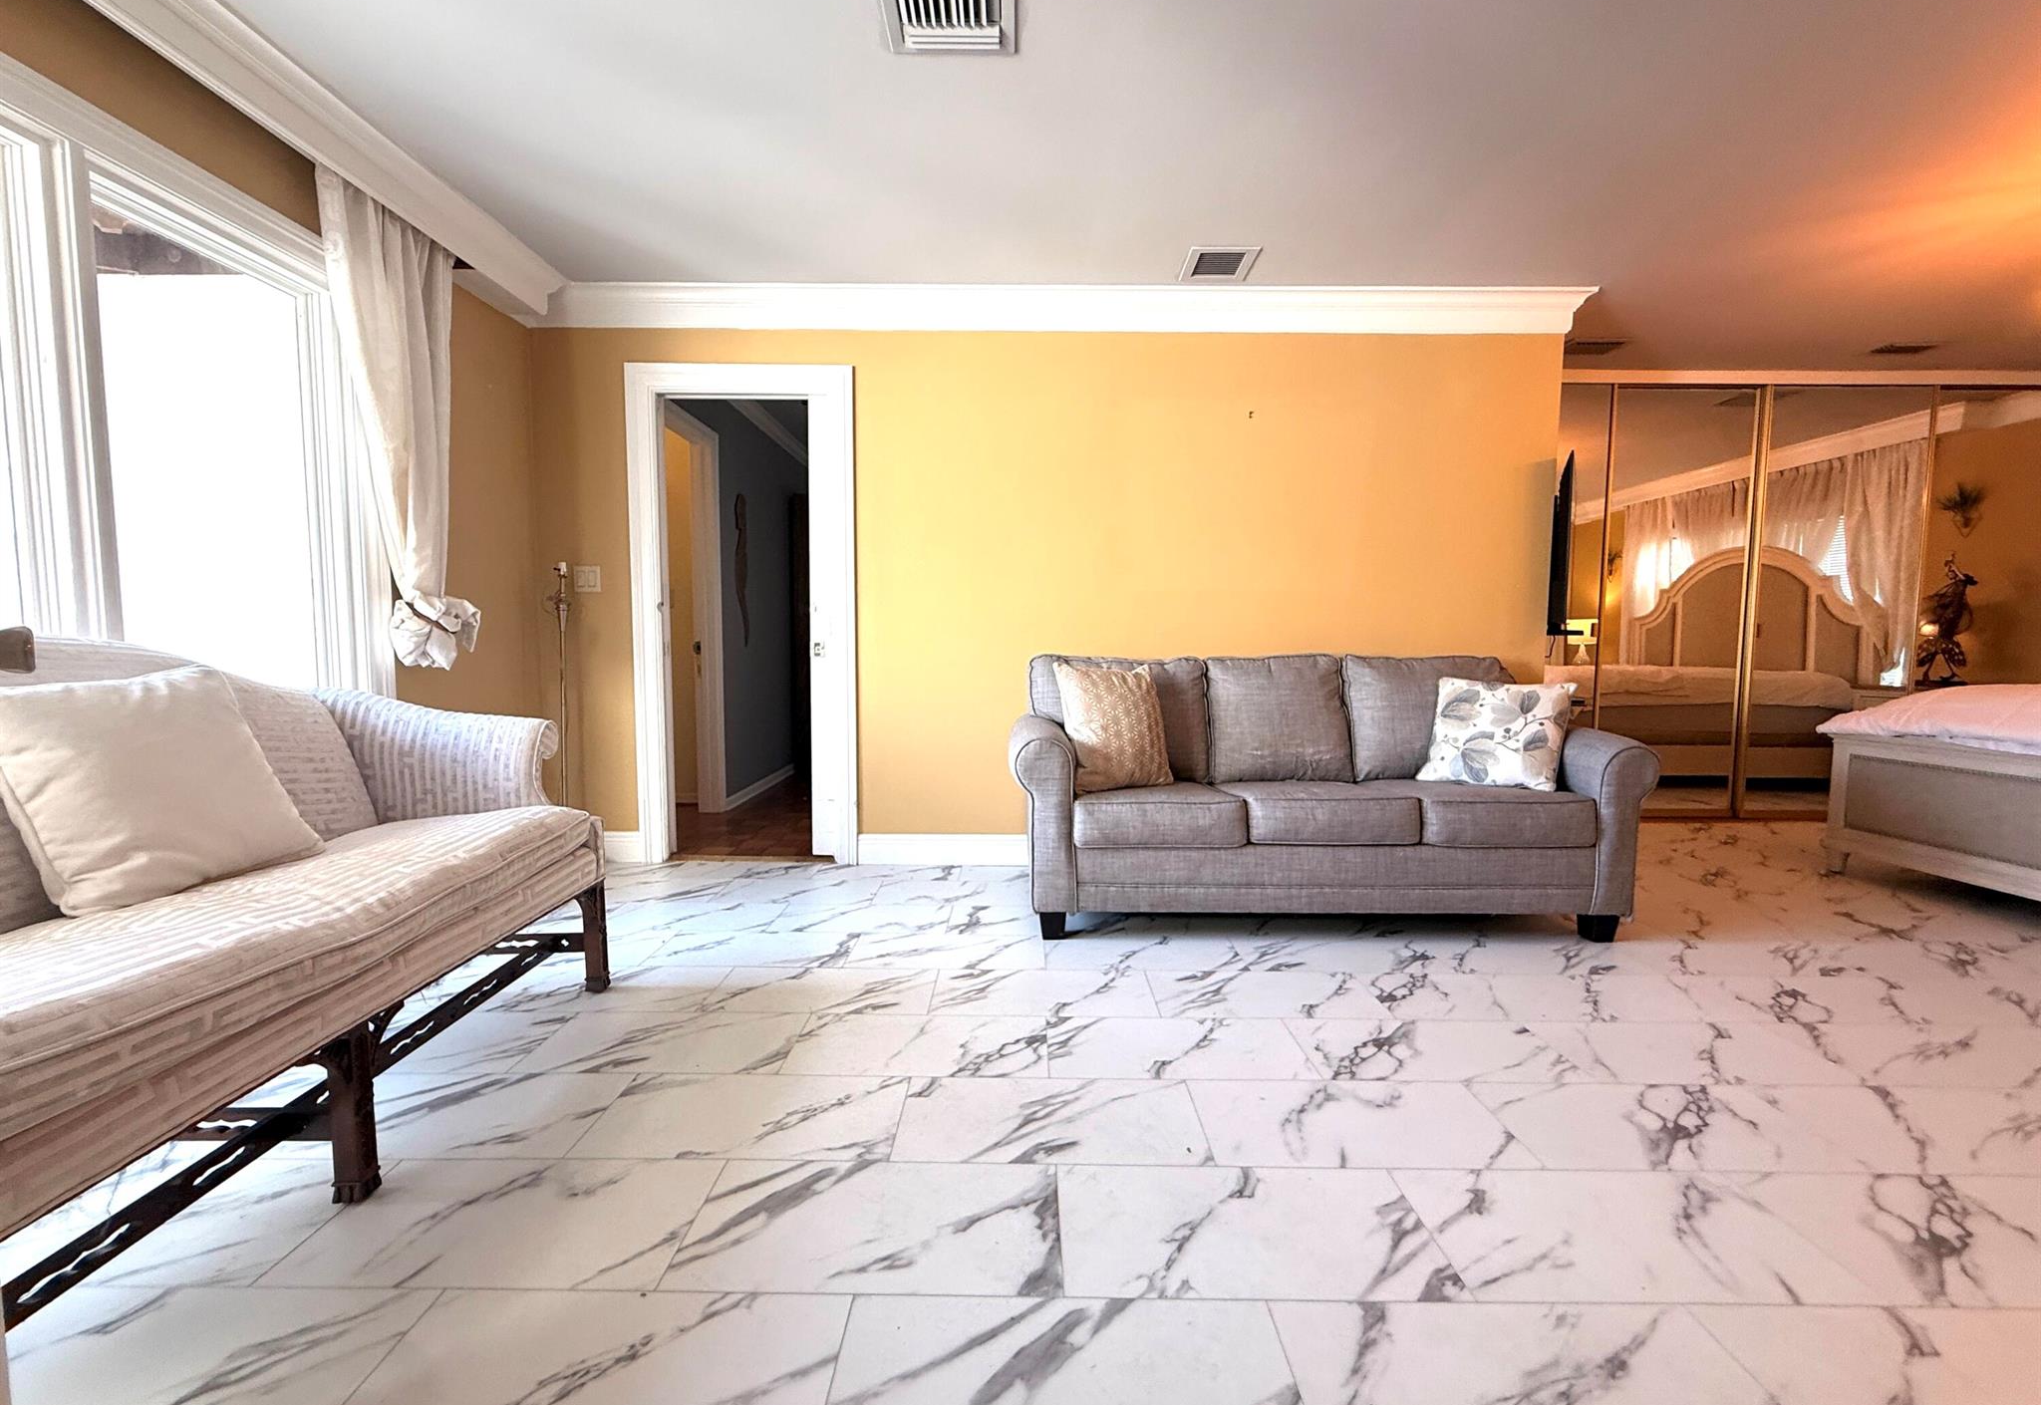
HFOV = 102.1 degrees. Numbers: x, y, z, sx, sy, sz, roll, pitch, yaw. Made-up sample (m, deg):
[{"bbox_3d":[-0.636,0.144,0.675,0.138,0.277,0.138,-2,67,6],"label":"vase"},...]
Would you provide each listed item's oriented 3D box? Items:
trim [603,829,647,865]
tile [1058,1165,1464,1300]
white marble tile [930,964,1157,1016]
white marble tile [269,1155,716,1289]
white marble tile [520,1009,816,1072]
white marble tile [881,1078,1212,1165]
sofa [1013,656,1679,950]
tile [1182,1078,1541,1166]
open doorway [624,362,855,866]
[{"bbox_3d":[-1.868,0.631,3.615,0.400,0.140,0.018,0,4,0],"label":"trim"},{"bbox_3d":[0.369,0.872,1.367,0.607,0.010,0.305,0,4,0],"label":"tile"},{"bbox_3d":[0.064,0.812,2.301,0.610,0.010,0.306,0,4,0],"label":"white marble tile"},{"bbox_3d":[-0.841,0.864,1.375,0.607,0.010,0.305,0,4,0],"label":"white marble tile"},{"bbox_3d":[-0.847,0.827,2.001,0.610,0.010,0.306,0,4,0],"label":"white marble tile"},{"bbox_3d":[0.062,0.854,1.685,0.610,0.010,0.306,0,4,0],"label":"white marble tile"},{"bbox_3d":[1.006,0.294,3.069,2.070,0.925,0.900,0,4,0],"label":"sofa"},{"bbox_3d":[0.671,0.858,1.680,0.610,0.010,0.306,0,4,0],"label":"tile"},{"bbox_3d":[-1.179,-0.354,3.597,0.955,2.125,0.150,0,4,0],"label":"open doorway"}]

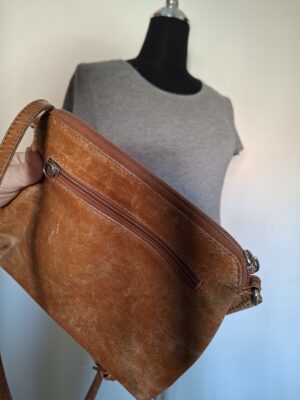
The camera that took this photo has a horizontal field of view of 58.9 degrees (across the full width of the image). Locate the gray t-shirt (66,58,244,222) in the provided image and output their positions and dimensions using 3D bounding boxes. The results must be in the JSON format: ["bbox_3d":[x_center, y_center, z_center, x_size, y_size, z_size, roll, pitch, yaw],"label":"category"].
[{"bbox_3d":[0.033,-0.015,0.665,0.460,0.580,0.250,1,3,-27],"label":"gray t-shirt"}]

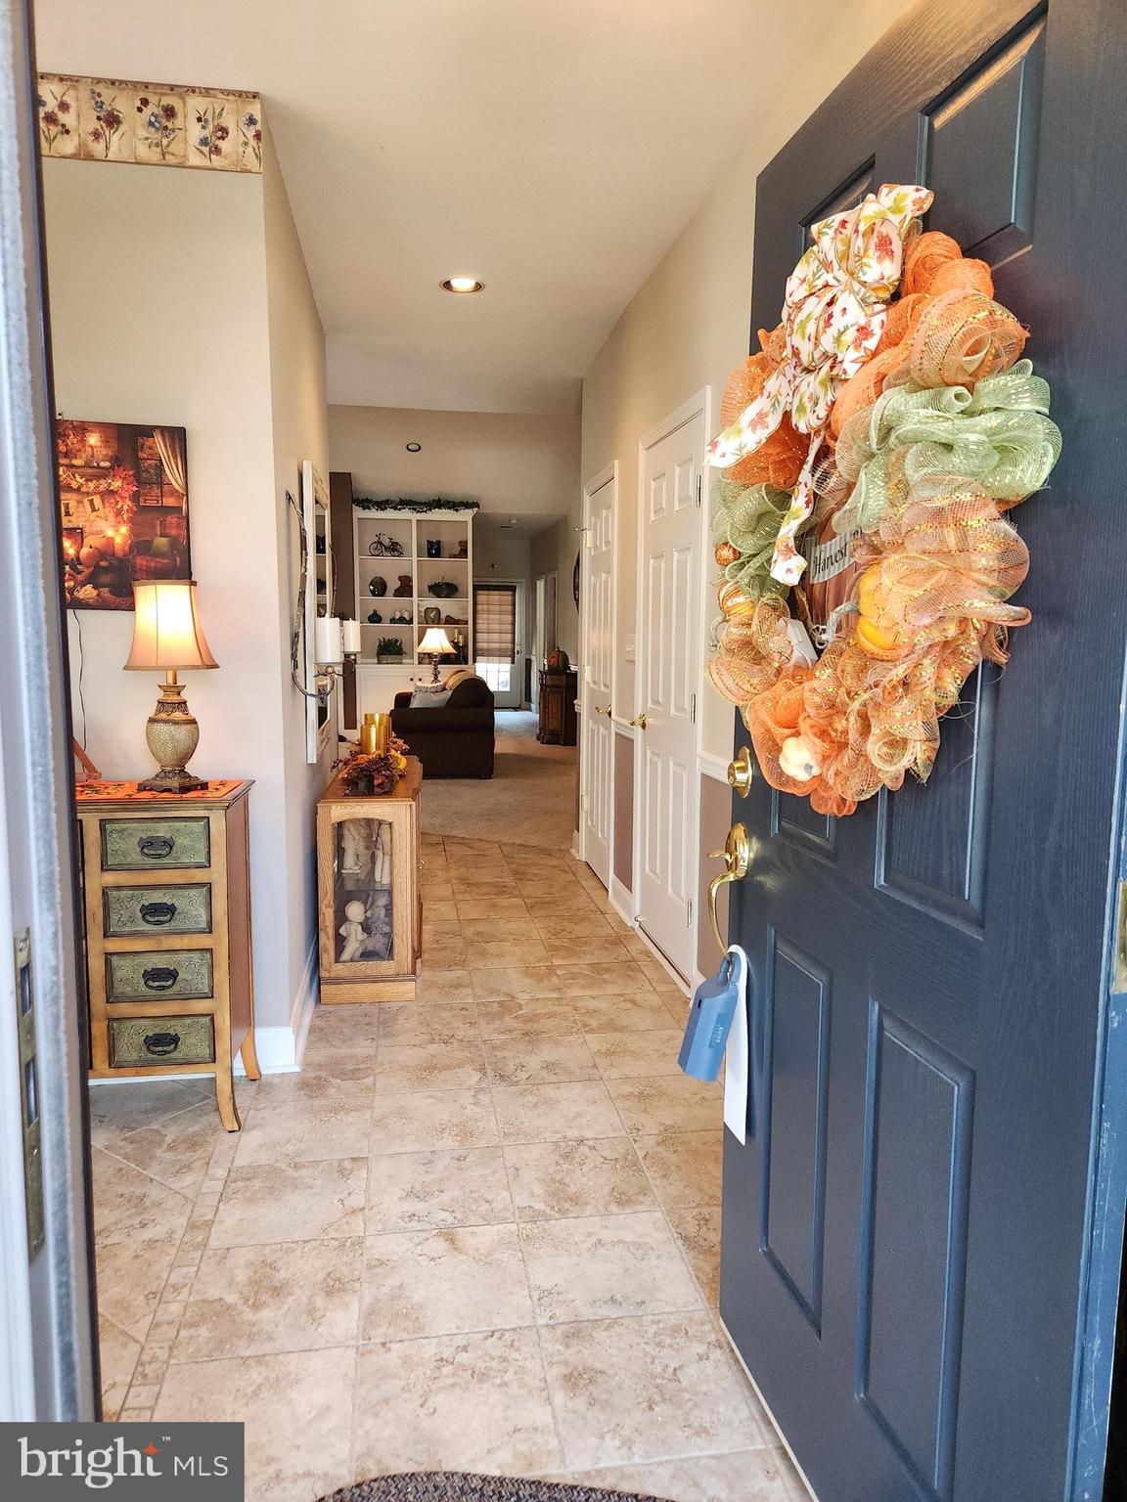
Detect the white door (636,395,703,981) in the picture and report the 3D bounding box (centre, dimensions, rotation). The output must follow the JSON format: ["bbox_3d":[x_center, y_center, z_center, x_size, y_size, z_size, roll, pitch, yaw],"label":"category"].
[{"bbox_3d":[0.430,-0.195,3.896,0.050,2.030,0.820,-1,7,-9],"label":"white door"}]

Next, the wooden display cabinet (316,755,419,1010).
[{"bbox_3d":[-0.768,0.467,4.141,0.375,0.730,1.230,-1,7,-9],"label":"wooden display cabinet"}]

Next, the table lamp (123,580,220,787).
[{"bbox_3d":[-1.060,-0.170,2.692,0.250,0.570,0.250,-1,7,-9],"label":"table lamp"}]

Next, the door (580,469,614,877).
[{"bbox_3d":[0.212,-0.338,5.270,0.050,2.046,0.635,-1,7,-9],"label":"door"}]

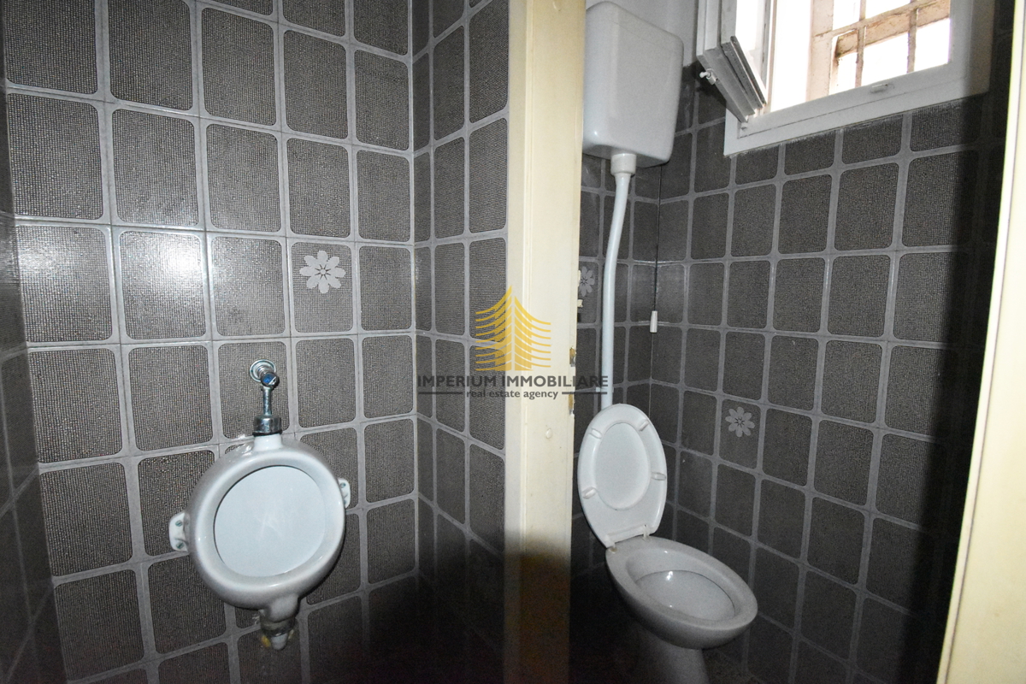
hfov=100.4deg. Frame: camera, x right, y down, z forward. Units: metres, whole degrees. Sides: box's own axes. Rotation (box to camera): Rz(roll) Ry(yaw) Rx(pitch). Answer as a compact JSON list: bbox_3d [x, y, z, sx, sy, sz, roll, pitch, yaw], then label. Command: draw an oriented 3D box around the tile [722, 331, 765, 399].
[{"bbox_3d":[0.754,0.075,1.400,0.010,0.212,0.127,-3,7,-33],"label":"tile"}]

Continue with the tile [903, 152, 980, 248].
[{"bbox_3d":[0.942,-0.312,0.946,0.010,0.195,0.116,-3,7,-33],"label":"tile"}]

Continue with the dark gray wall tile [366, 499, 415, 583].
[{"bbox_3d":[-0.333,0.546,1.170,0.133,0.212,0.010,-3,7,-32],"label":"dark gray wall tile"}]

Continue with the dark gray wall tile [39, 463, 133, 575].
[{"bbox_3d":[-0.788,0.327,0.791,0.118,0.196,0.010,-3,7,-31],"label":"dark gray wall tile"}]

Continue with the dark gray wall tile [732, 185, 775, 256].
[{"bbox_3d":[0.723,-0.358,1.284,0.010,0.195,0.117,-3,7,-33],"label":"dark gray wall tile"}]

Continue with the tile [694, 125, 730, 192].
[{"bbox_3d":[0.671,-0.604,1.427,0.012,0.203,0.131,-3,7,-32],"label":"tile"}]

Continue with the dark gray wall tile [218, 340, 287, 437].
[{"bbox_3d":[-0.551,0.100,0.913,0.124,0.201,0.010,-3,7,-31],"label":"dark gray wall tile"}]

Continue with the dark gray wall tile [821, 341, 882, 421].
[{"bbox_3d":[0.915,0.102,1.157,0.010,0.212,0.127,-3,7,-33],"label":"dark gray wall tile"}]

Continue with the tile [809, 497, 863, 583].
[{"bbox_3d":[0.911,0.556,1.204,0.010,0.212,0.127,-3,7,-33],"label":"tile"}]

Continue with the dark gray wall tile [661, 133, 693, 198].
[{"bbox_3d":[0.602,-0.631,1.567,0.010,0.212,0.123,-3,7,-33],"label":"dark gray wall tile"}]

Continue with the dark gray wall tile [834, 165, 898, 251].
[{"bbox_3d":[0.899,-0.338,1.090,0.012,0.203,0.131,-3,7,-32],"label":"dark gray wall tile"}]

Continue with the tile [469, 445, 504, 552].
[{"bbox_3d":[-0.058,0.325,0.894,0.010,0.201,0.122,-4,8,-40],"label":"tile"}]

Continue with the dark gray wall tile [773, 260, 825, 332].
[{"bbox_3d":[0.794,-0.129,1.192,0.010,0.199,0.121,-3,7,-33],"label":"dark gray wall tile"}]

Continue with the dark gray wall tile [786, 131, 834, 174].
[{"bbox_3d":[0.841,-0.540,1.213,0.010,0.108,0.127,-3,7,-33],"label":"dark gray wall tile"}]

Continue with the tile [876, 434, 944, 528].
[{"bbox_3d":[0.940,0.322,1.009,0.010,0.194,0.114,-4,7,-36],"label":"tile"}]

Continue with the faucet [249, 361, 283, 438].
[{"bbox_3d":[-0.536,0.122,0.930,0.055,0.156,0.095,-3,7,-31],"label":"faucet"}]

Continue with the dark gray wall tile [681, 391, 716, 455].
[{"bbox_3d":[0.662,0.284,1.520,0.012,0.203,0.131,-3,7,-32],"label":"dark gray wall tile"}]

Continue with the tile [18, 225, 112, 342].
[{"bbox_3d":[-0.781,-0.101,0.751,0.110,0.194,0.010,-3,7,-30],"label":"tile"}]

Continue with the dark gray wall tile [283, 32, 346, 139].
[{"bbox_3d":[-0.423,-0.548,0.923,0.119,0.192,0.010,-3,7,-31],"label":"dark gray wall tile"}]

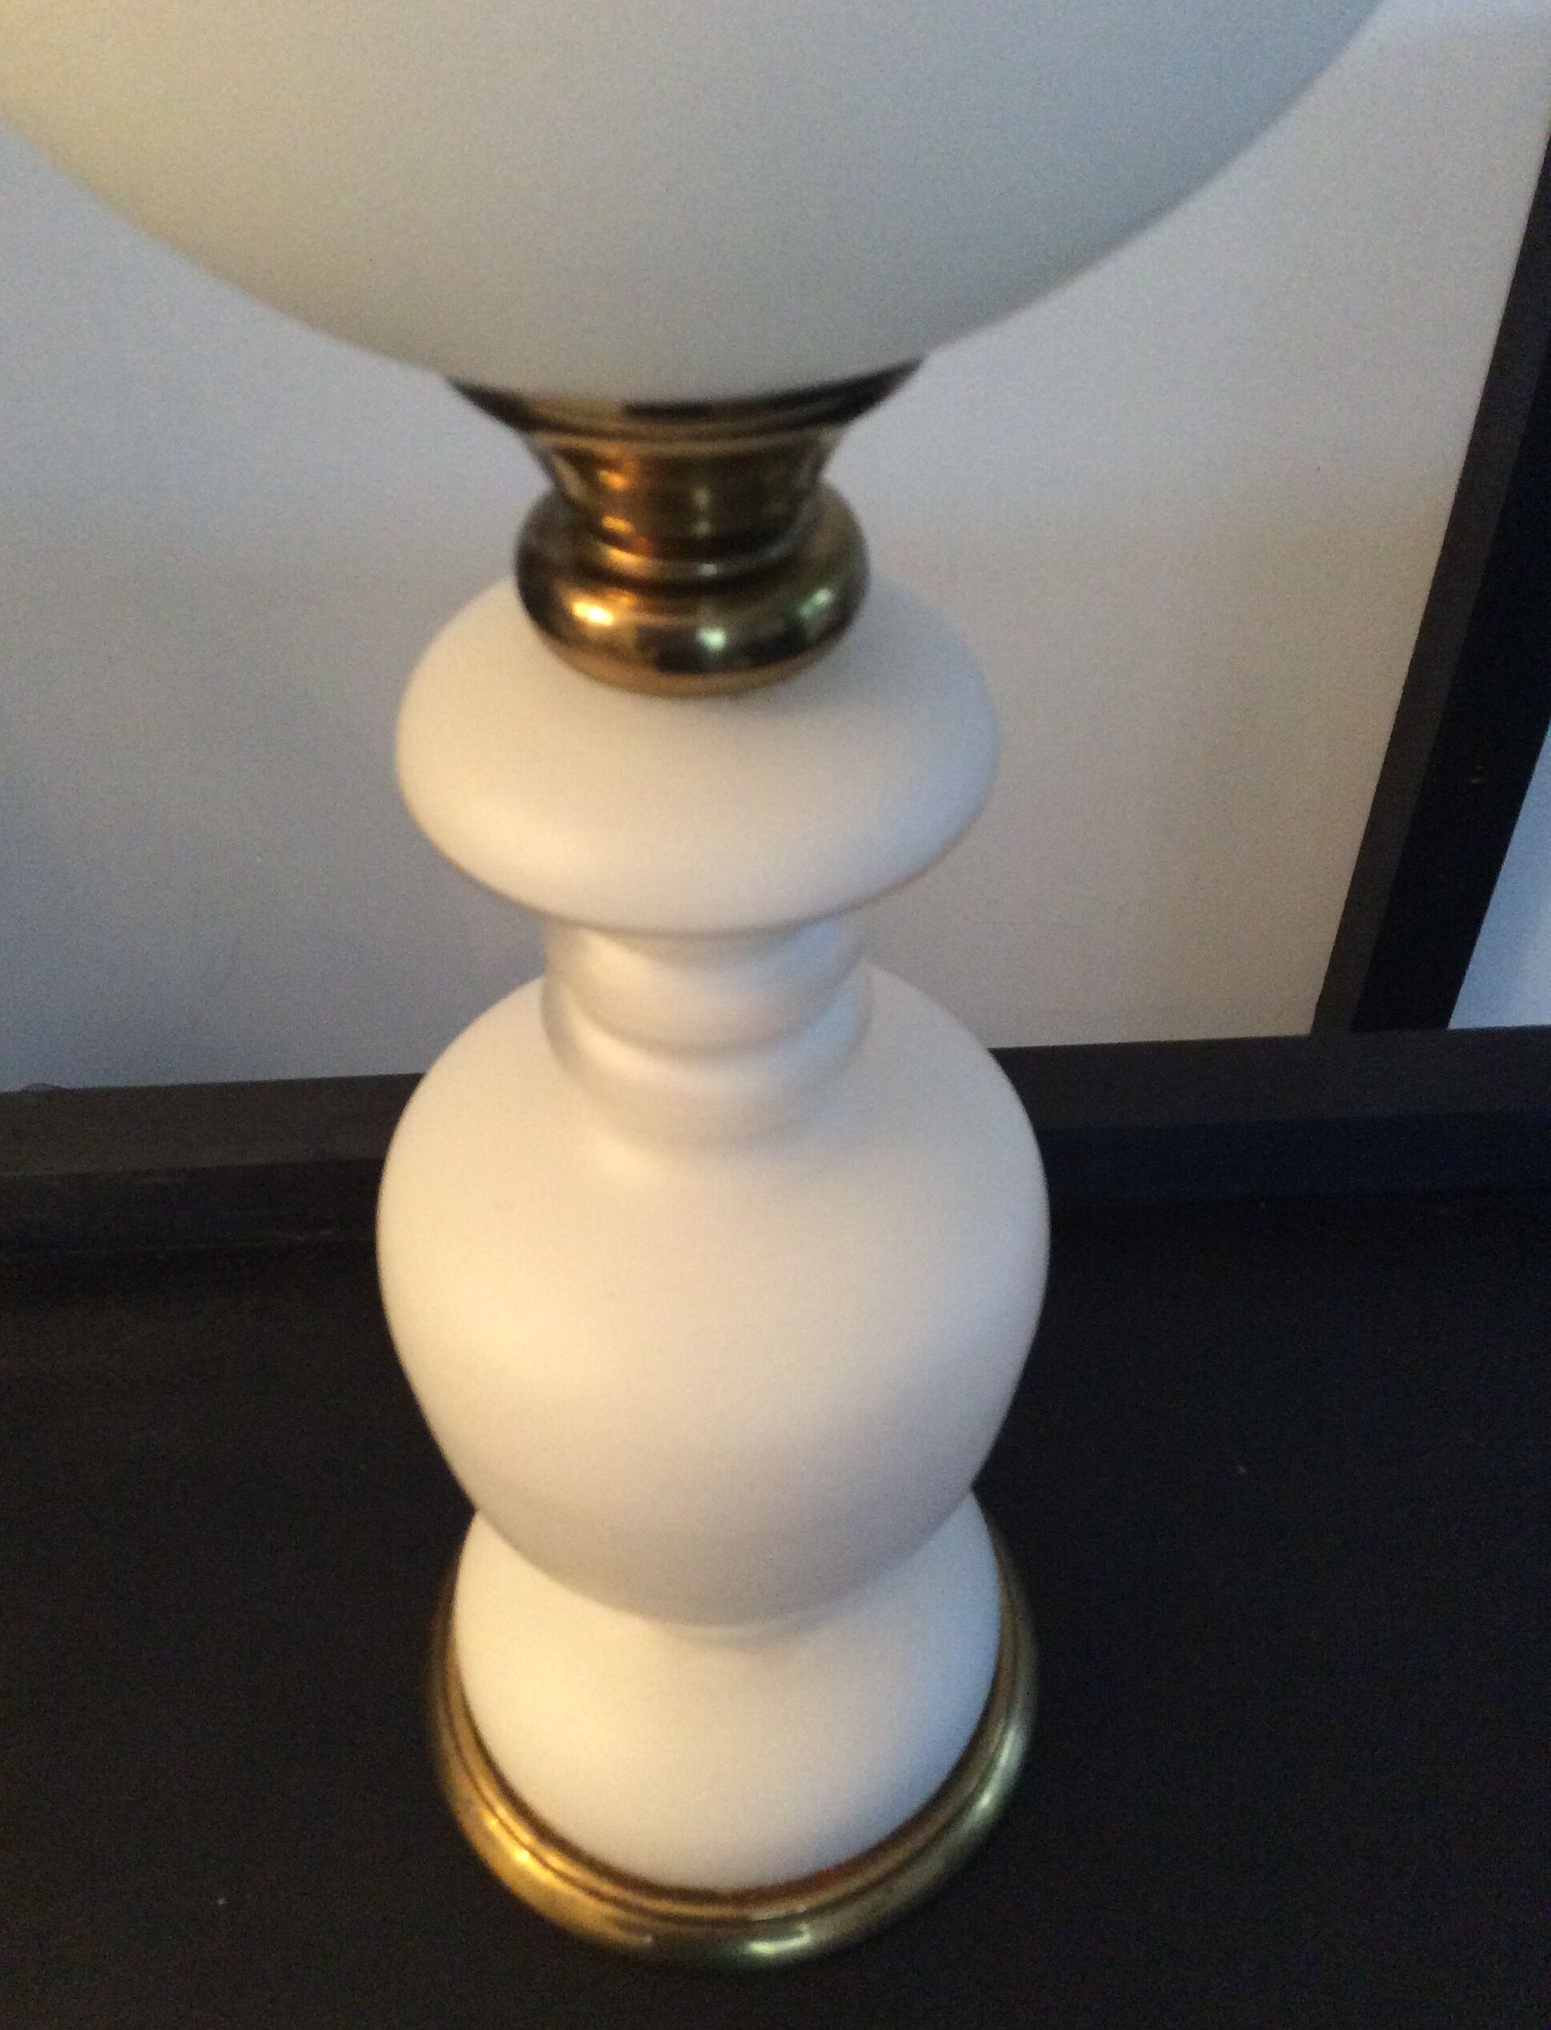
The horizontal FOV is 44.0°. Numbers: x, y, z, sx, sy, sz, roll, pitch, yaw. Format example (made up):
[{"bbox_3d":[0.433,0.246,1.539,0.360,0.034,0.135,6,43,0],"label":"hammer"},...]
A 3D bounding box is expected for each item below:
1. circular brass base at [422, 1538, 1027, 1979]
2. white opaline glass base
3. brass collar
[{"bbox_3d":[-0.014,0.183,0.563,0.180,0.027,0.180,0,44,0],"label":"circular brass base"},{"bbox_3d":[-0.014,0.153,0.534,0.155,0.070,0.155,0,44,0],"label":"white opaline glass base"},{"bbox_3d":[-0.013,-0.088,0.299,0.077,0.058,0.077,0,44,0],"label":"brass collar"}]

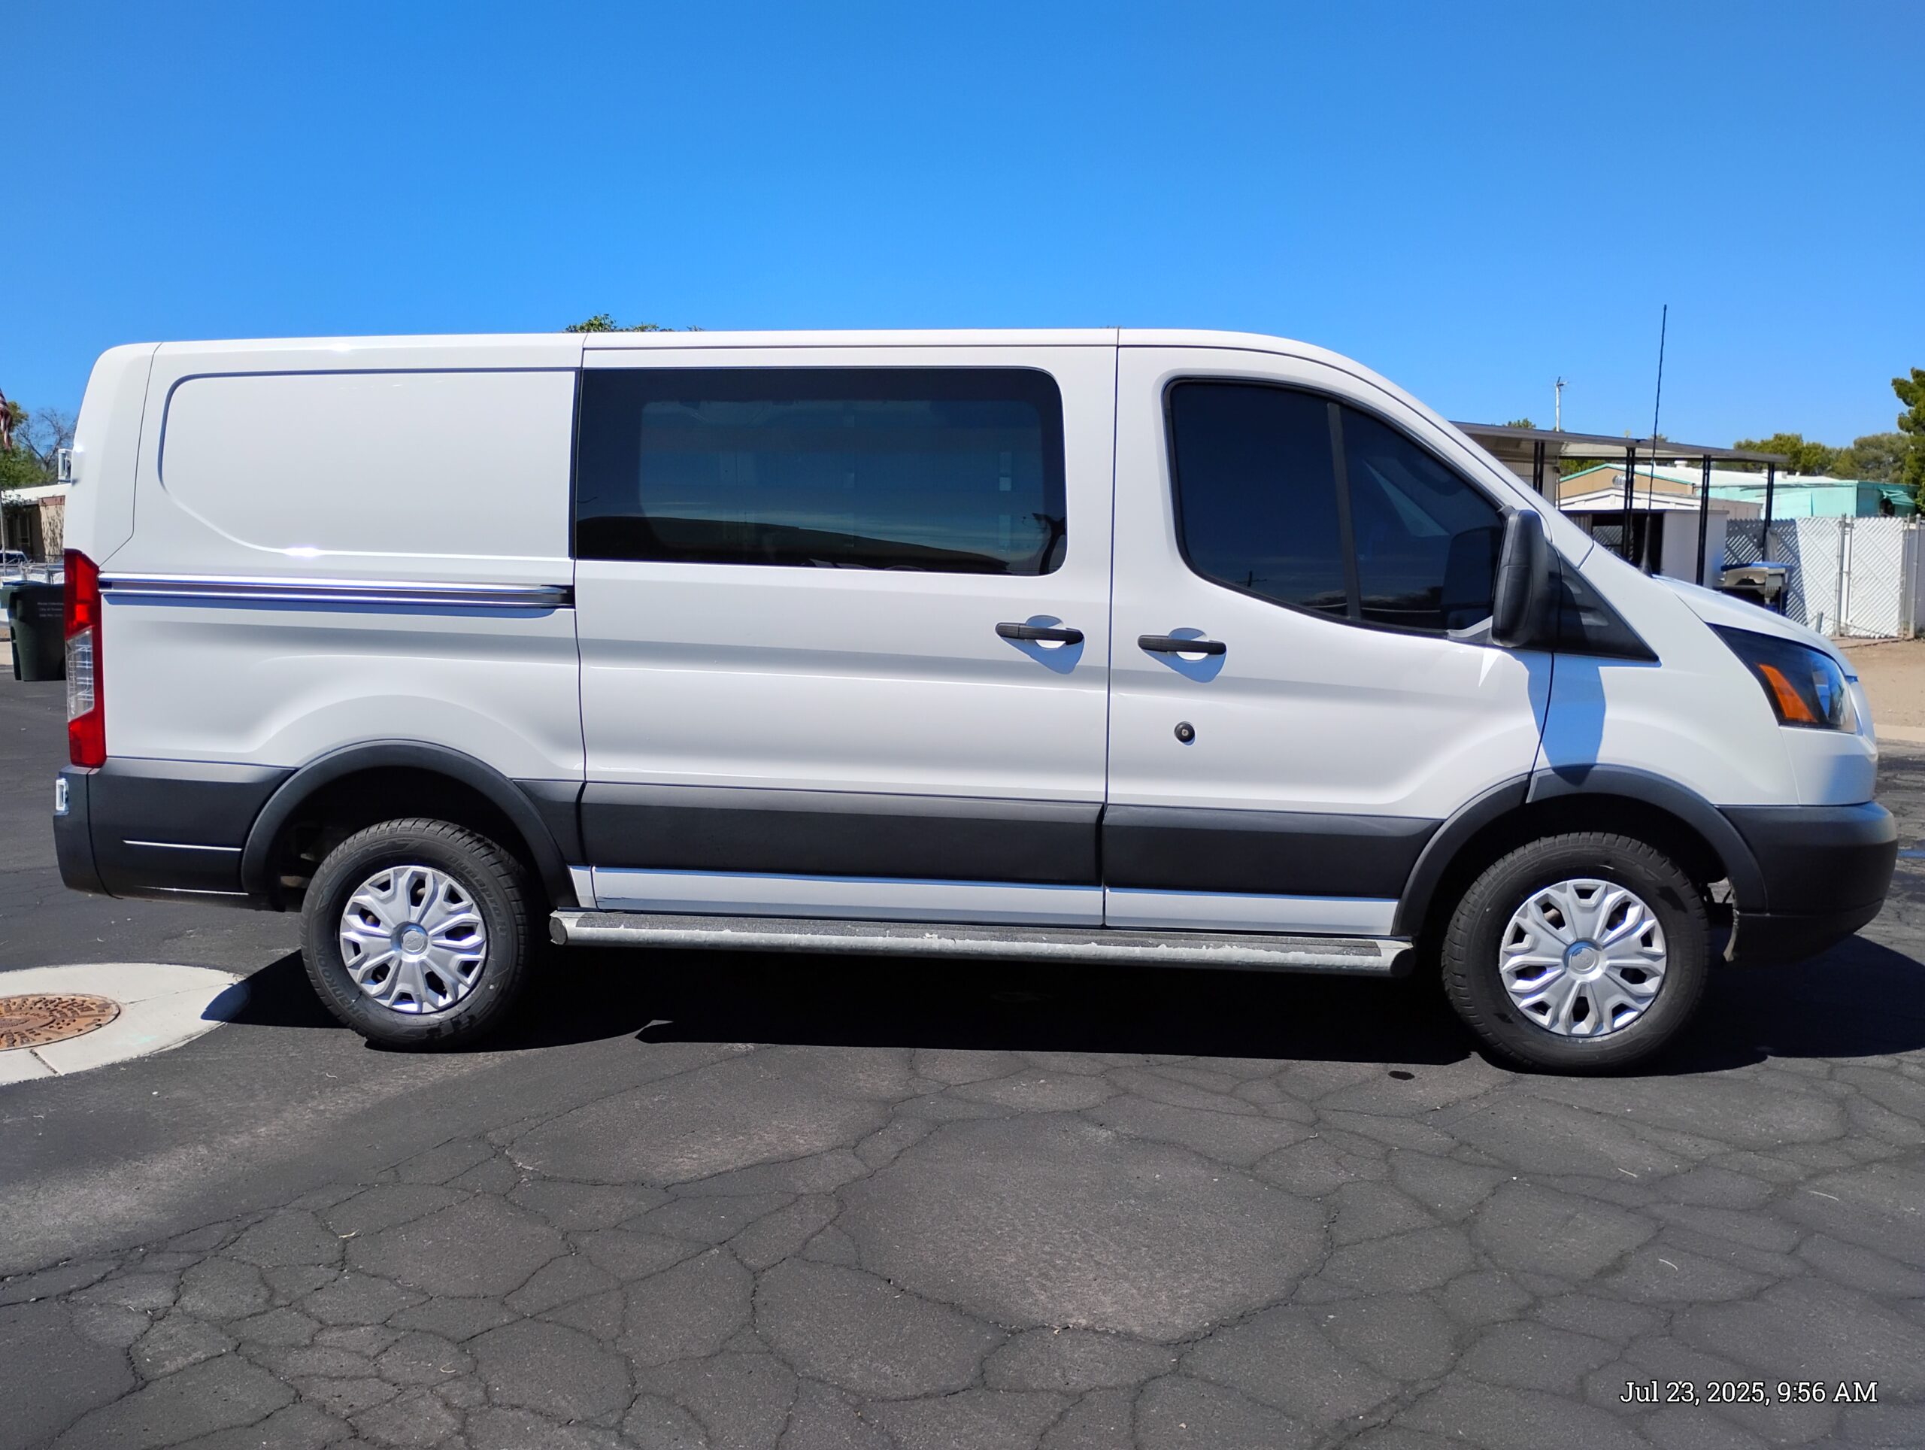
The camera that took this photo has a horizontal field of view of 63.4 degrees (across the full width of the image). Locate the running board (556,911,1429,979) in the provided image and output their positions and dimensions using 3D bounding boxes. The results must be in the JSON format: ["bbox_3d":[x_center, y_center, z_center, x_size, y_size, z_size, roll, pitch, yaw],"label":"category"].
[{"bbox_3d":[0.026,0.604,4.331,2.385,0.081,0.180,1,8,5],"label":"running board"}]

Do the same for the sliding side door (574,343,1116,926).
[{"bbox_3d":[-0.328,-0.250,4.342,1.484,1.585,0.215,1,8,5],"label":"sliding side door"}]

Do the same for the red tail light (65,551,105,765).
[{"bbox_3d":[-2.555,-0.193,4.548,0.186,0.626,0.165,1,8,5],"label":"red tail light"}]

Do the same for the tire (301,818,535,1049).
[{"bbox_3d":[-1.588,0.610,4.605,0.690,0.680,0.235,0,8,5],"label":"tire"}]

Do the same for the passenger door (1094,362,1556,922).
[{"bbox_3d":[0.986,-0.219,4.235,1.159,1.578,0.215,1,8,5],"label":"passenger door"}]

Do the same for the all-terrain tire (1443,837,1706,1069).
[{"bbox_3d":[1.700,0.624,4.329,0.690,0.680,0.235,0,8,5],"label":"all-terrain tire"}]

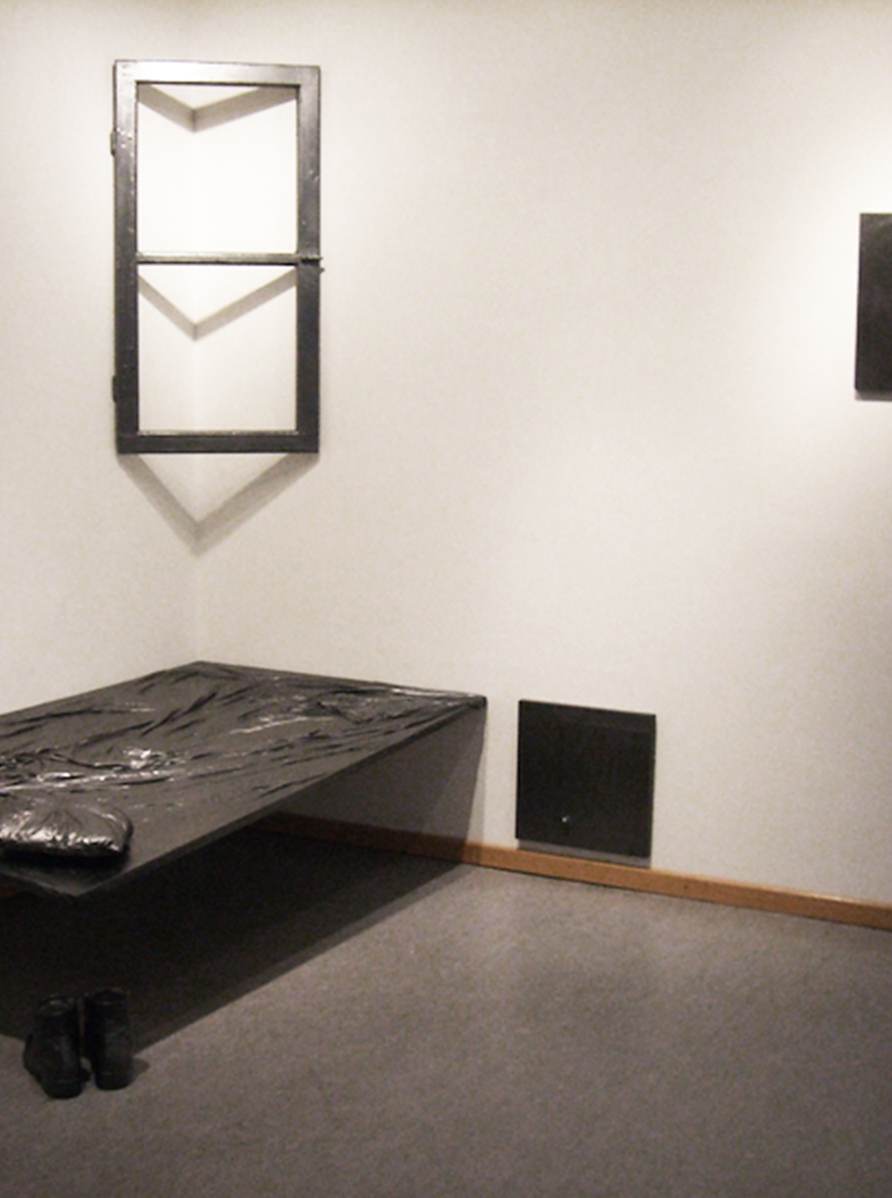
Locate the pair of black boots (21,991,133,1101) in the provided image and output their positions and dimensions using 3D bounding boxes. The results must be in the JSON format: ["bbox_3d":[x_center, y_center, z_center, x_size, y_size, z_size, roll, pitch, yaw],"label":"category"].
[{"bbox_3d":[-0.791,0.923,3.774,0.234,0.195,0.285,-2,9,-18],"label":"pair of black boots"}]

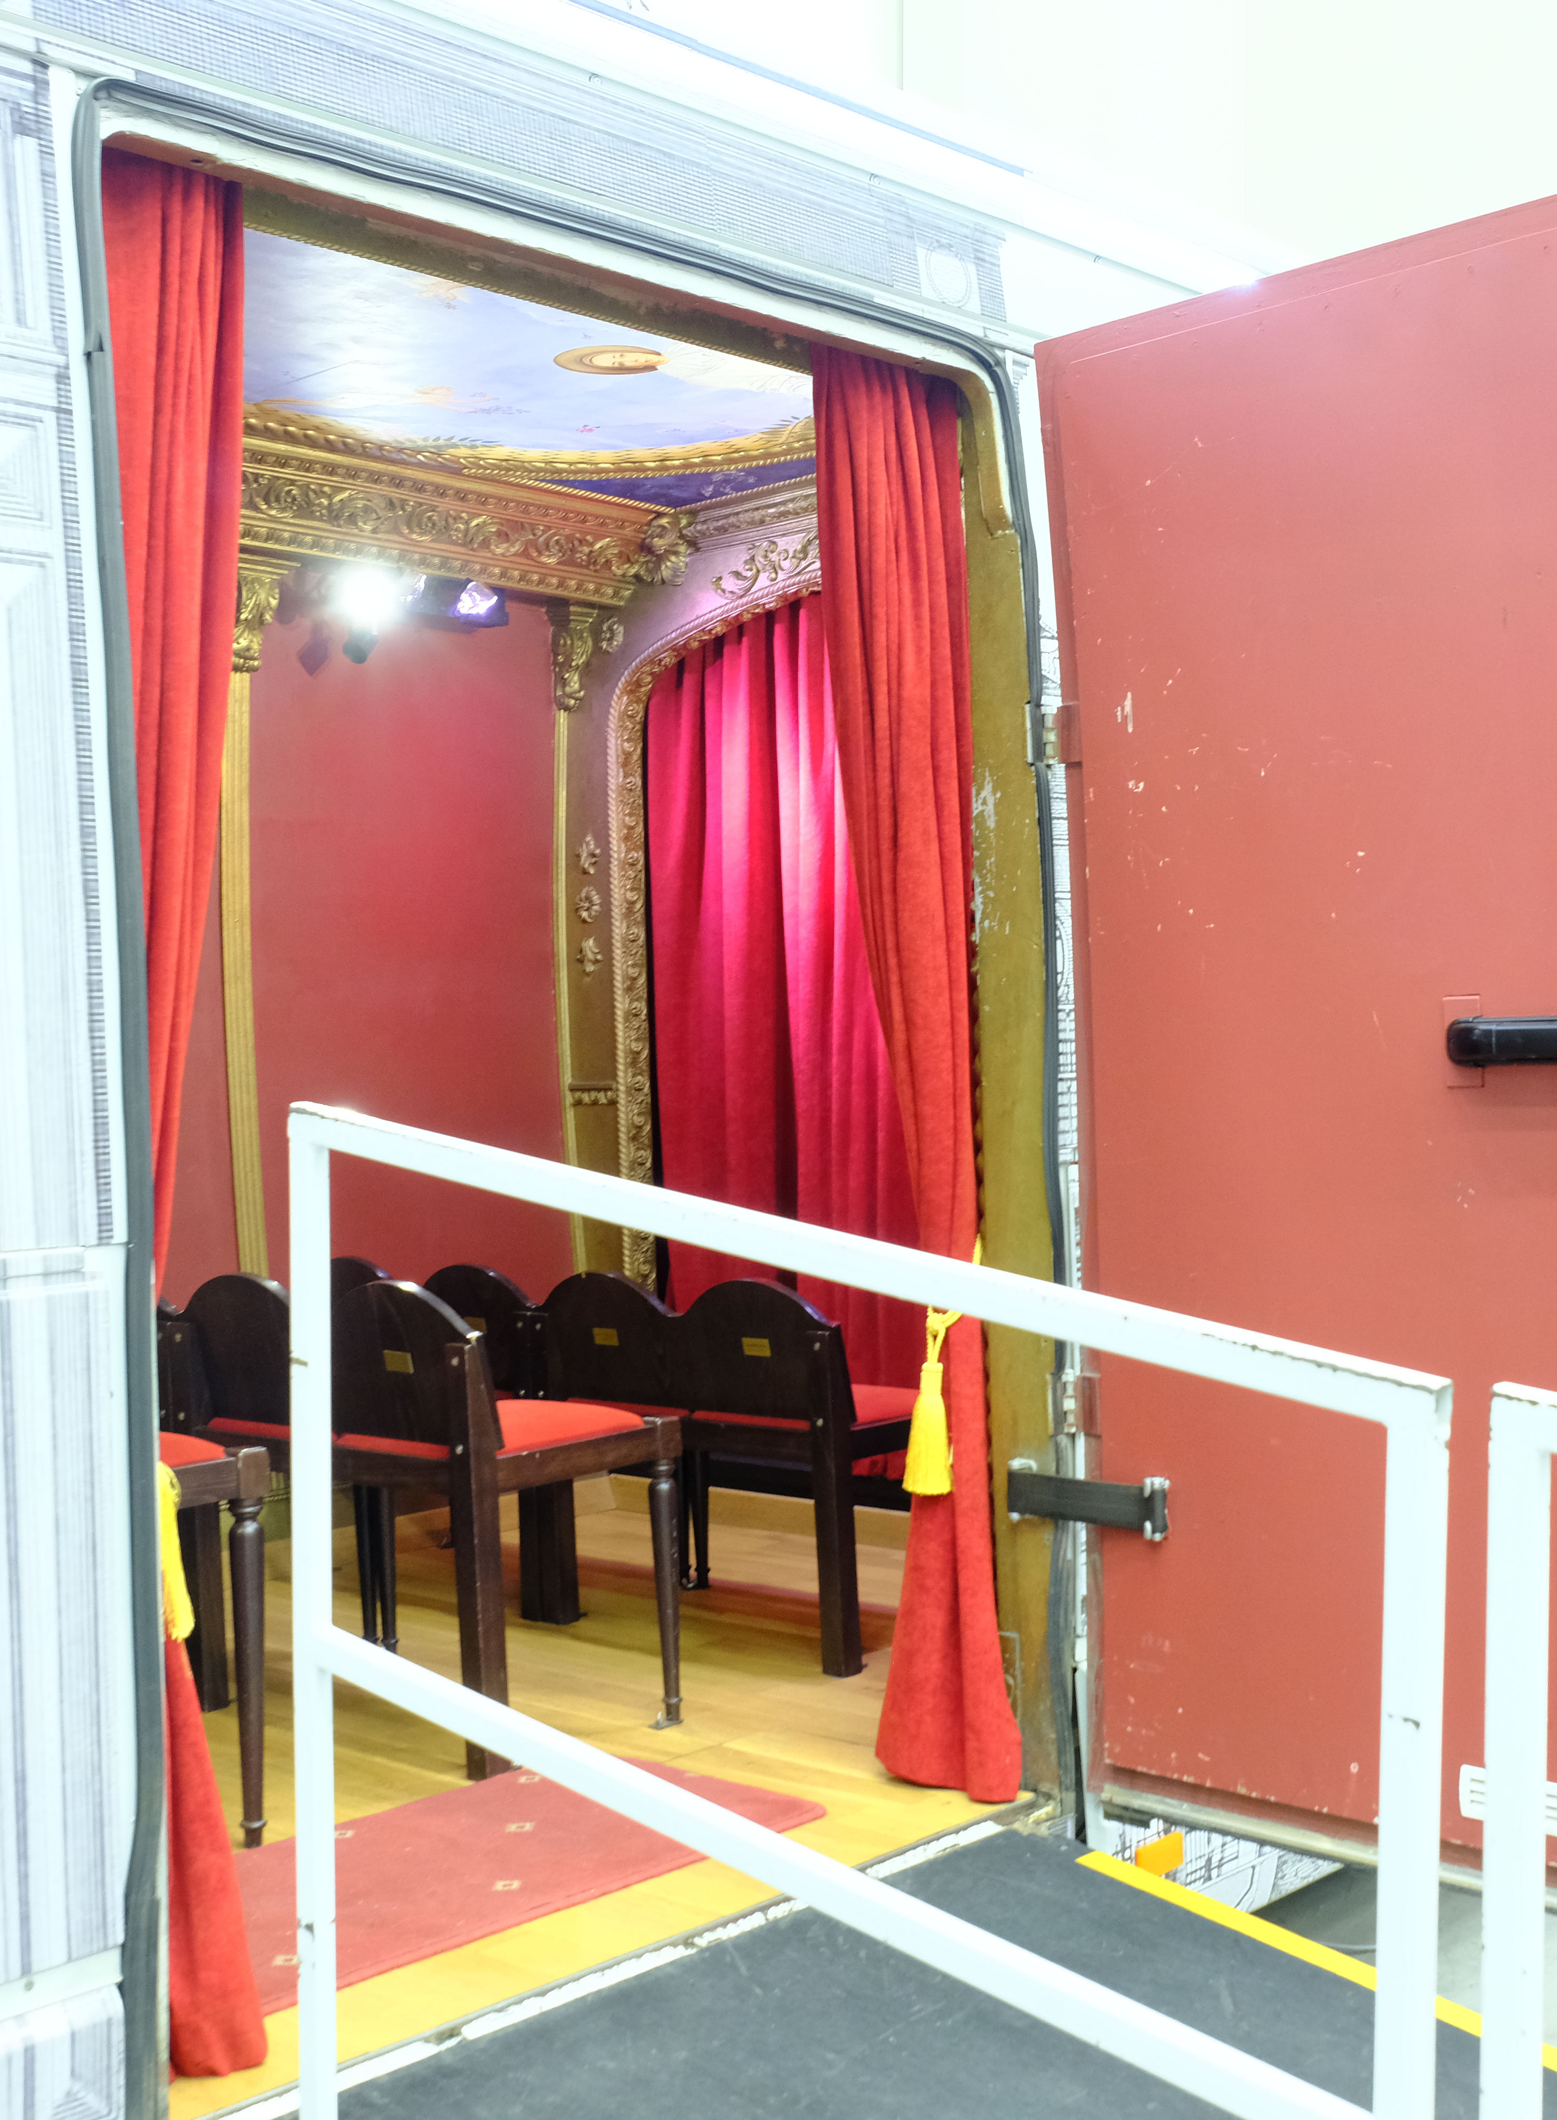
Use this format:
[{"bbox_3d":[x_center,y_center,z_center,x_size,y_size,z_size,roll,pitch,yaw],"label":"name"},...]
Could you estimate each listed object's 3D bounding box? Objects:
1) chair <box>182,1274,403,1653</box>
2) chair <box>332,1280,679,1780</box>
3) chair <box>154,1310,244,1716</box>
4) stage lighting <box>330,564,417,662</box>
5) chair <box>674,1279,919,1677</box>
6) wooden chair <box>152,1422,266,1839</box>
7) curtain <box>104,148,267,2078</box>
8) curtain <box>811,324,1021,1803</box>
[{"bbox_3d":[-0.688,0.701,4.008,0.458,0.718,0.369,-2,0,-45],"label":"chair"},{"bbox_3d":[-0.429,0.694,3.745,0.458,0.718,0.369,-2,0,-45],"label":"chair"},{"bbox_3d":[-0.954,0.708,4.278,0.458,0.718,0.369,-2,0,-45],"label":"chair"},{"bbox_3d":[-0.902,-0.983,5.276,0.166,0.208,0.177,-2,0,-45],"label":"stage lighting"},{"bbox_3d":[0.075,0.708,4.241,0.437,0.663,0.369,-2,0,-45],"label":"chair"},{"bbox_3d":[-0.973,0.680,3.210,0.452,0.775,0.369,-2,0,-45],"label":"wooden chair"},{"bbox_3d":[-0.689,0.071,2.502,0.281,1.976,0.208,-2,0,-45],"label":"curtain"},{"bbox_3d":[0.155,0.044,3.341,0.291,1.986,0.218,-2,0,-45],"label":"curtain"}]

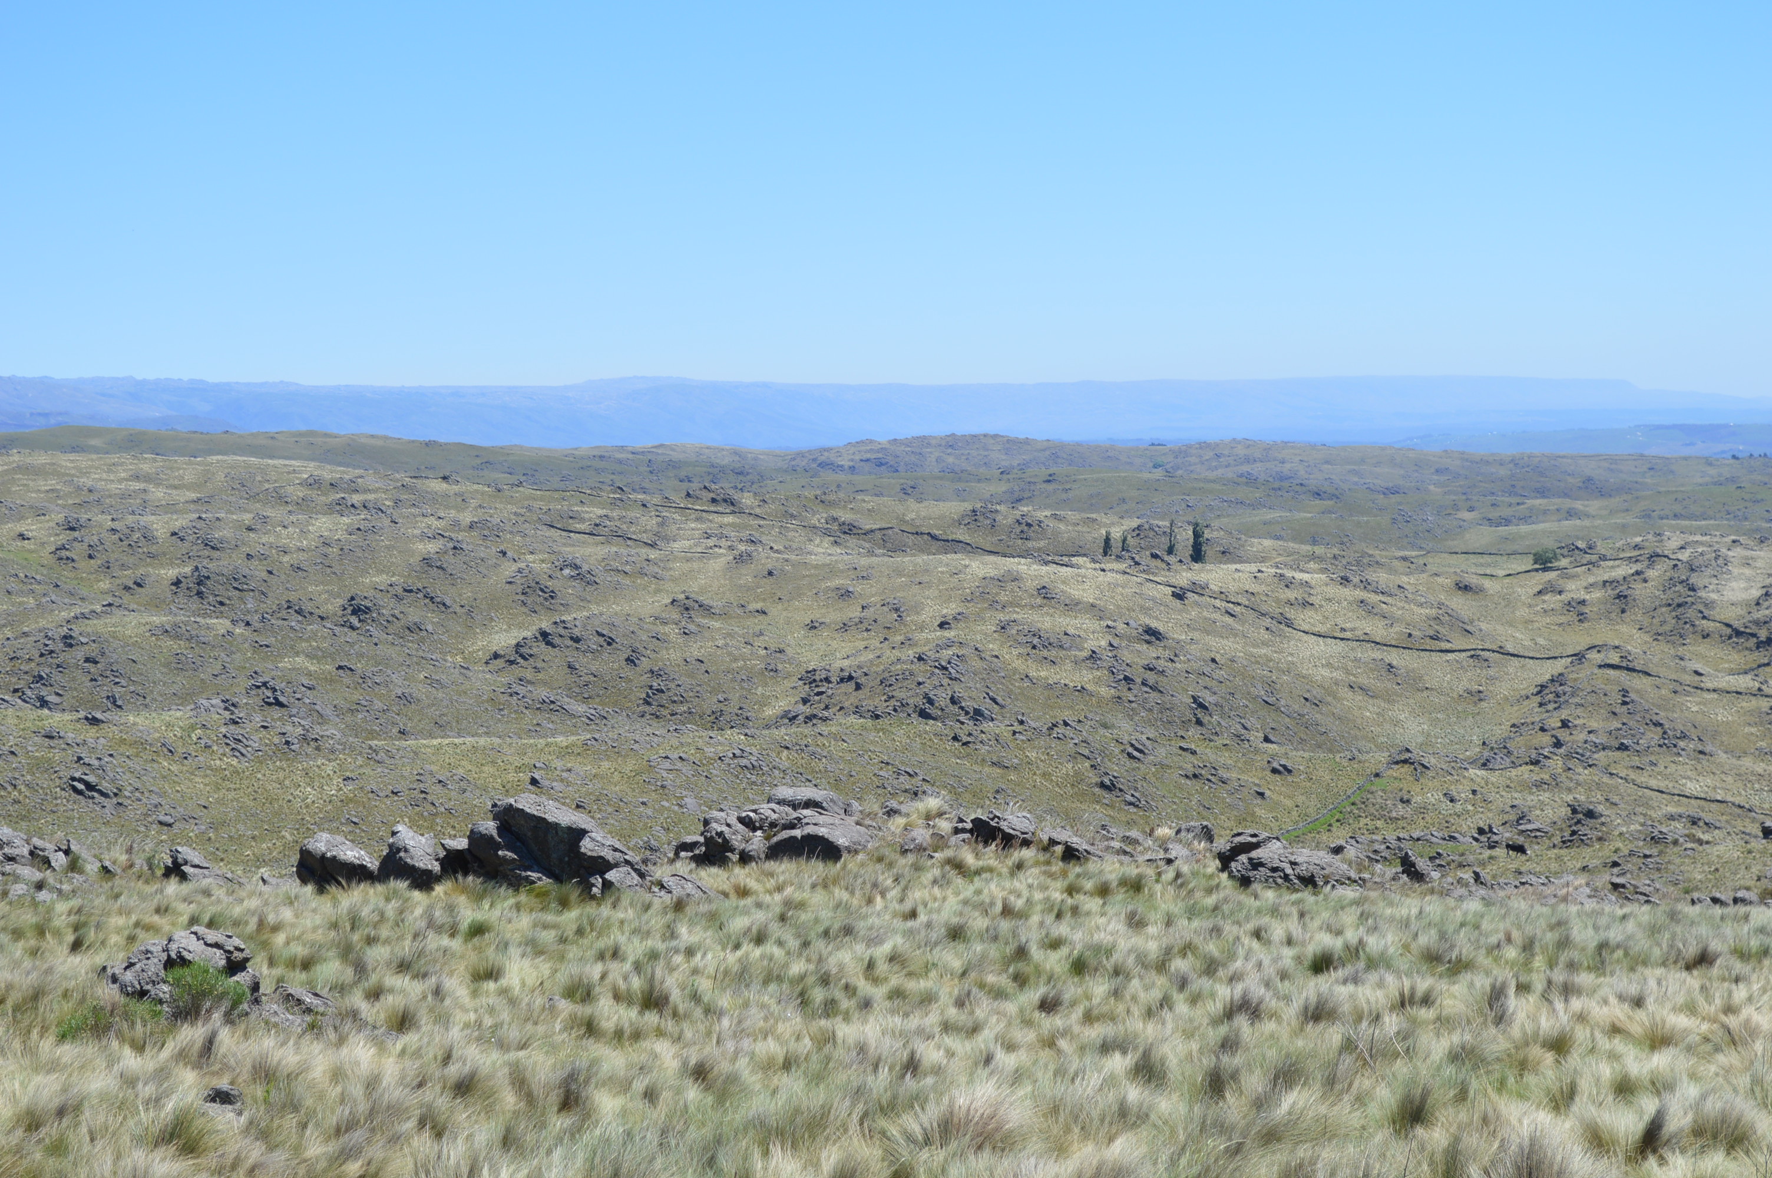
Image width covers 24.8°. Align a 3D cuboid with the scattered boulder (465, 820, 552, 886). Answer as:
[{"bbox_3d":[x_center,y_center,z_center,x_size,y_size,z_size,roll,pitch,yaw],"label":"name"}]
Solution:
[{"bbox_3d":[-4.631,3.254,49.500,1.033,0.812,0.878,0,3,0],"label":"scattered boulder"}]

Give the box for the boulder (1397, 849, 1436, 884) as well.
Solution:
[{"bbox_3d":[7.637,4.002,58.000,0.546,0.495,0.546,0,3,0],"label":"boulder"}]

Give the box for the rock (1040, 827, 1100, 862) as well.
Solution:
[{"bbox_3d":[2.580,3.588,56.500,0.817,0.479,0.613,0,3,0],"label":"rock"}]

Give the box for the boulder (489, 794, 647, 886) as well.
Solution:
[{"bbox_3d":[-3.940,3.098,50.000,1.884,1.087,1.319,0,3,0],"label":"boulder"}]

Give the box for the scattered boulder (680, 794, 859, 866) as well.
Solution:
[{"bbox_3d":[-1.615,3.354,56.000,2.431,0.967,1.750,0,3,0],"label":"scattered boulder"}]

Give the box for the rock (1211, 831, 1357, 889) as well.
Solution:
[{"bbox_3d":[5.043,3.440,51.000,1.733,0.714,1.213,0,3,0],"label":"rock"}]

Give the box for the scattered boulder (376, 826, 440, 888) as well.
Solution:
[{"bbox_3d":[-5.787,3.271,49.000,0.775,0.774,0.736,0,3,0],"label":"scattered boulder"}]

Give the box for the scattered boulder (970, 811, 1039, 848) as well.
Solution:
[{"bbox_3d":[1.707,3.494,58.500,0.964,0.534,0.723,0,3,0],"label":"scattered boulder"}]

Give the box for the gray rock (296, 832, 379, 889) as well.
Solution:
[{"bbox_3d":[-6.747,3.347,49.500,0.983,0.690,0.835,0,3,0],"label":"gray rock"}]

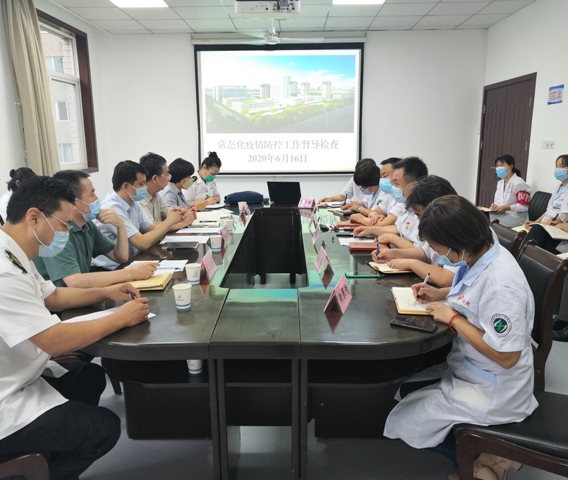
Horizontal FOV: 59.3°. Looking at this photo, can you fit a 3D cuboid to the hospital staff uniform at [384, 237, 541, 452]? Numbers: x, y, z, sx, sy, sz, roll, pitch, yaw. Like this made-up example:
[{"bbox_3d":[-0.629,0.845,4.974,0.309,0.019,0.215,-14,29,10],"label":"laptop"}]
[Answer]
[{"bbox_3d":[0.633,0.344,1.782,0.510,0.690,0.430,3,12,16],"label":"hospital staff uniform"}]

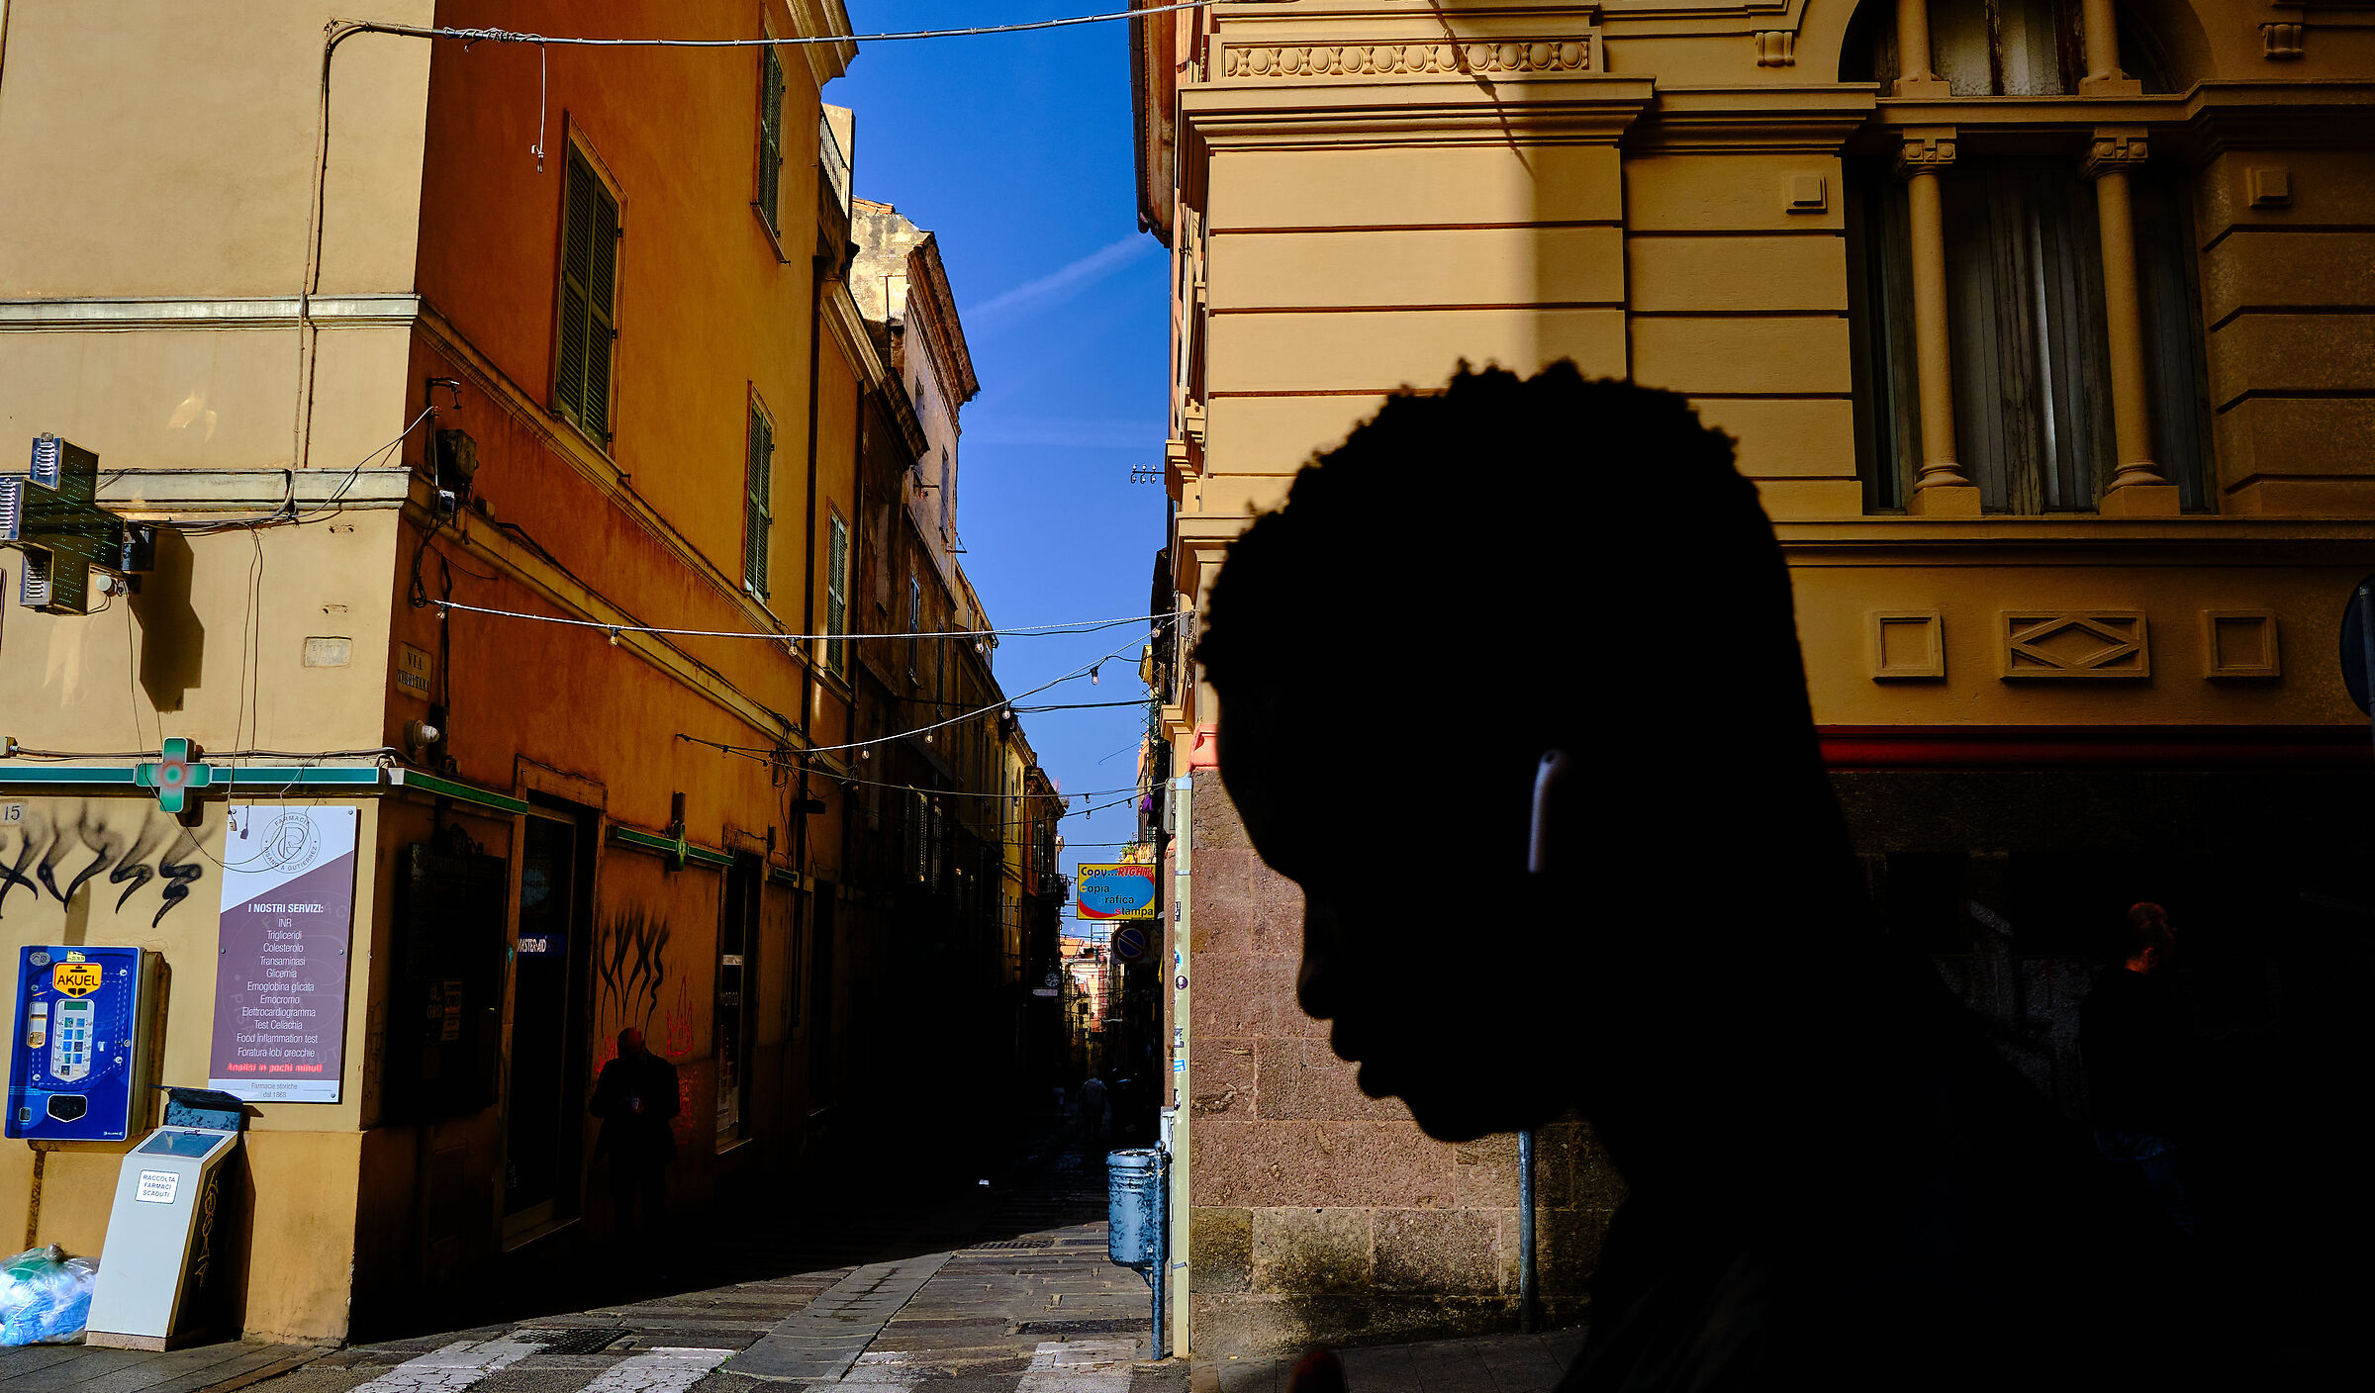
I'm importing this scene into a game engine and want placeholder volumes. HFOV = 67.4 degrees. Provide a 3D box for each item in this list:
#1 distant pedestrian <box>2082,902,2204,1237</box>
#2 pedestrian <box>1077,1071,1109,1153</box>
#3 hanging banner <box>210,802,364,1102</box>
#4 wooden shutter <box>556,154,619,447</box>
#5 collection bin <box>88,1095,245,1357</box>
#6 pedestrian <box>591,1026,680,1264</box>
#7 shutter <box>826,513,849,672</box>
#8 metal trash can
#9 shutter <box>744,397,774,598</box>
[{"bbox_3d":[3.778,1.688,6.981,0.360,1.750,0.470,4,-9,-24],"label":"distant pedestrian"},{"bbox_3d":[-2.019,8.716,37.640,0.560,1.700,0.360,0,-8,-2],"label":"pedestrian"},{"bbox_3d":[-4.883,1.392,9.635,0.720,1.570,0.025,0,-8,2],"label":"hanging banner"},{"bbox_3d":[-4.563,-3.014,13.581,0.060,2.080,1.220,0,-8,-2],"label":"wooden shutter"},{"bbox_3d":[-5.363,2.728,9.419,0.520,1.300,0.450,-2,-9,17],"label":"collection bin"},{"bbox_3d":[-4.110,3.323,13.260,0.620,1.698,0.420,2,-8,-14],"label":"pedestrian"},{"bbox_3d":[-4.967,-1.419,25.341,0.060,2.070,1.200,0,-8,-2],"label":"shutter"},{"bbox_3d":[-0.242,2.812,9.061,0.310,1.030,0.340,0,-8,0],"label":"metal trash can"},{"bbox_3d":[-4.781,-2.146,19.919,0.060,2.100,1.150,0,-8,-2],"label":"shutter"}]

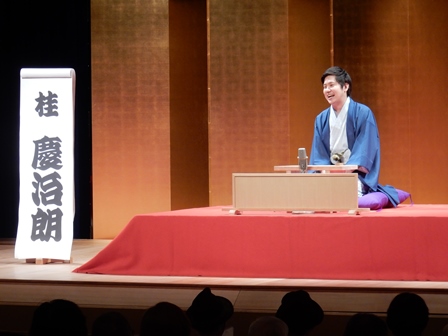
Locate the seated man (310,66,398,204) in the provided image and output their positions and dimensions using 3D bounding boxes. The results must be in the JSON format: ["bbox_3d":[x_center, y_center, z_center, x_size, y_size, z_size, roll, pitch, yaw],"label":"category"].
[{"bbox_3d":[0.830,-0.208,11.900,0.570,0.930,0.720,0,1,27],"label":"seated man"}]

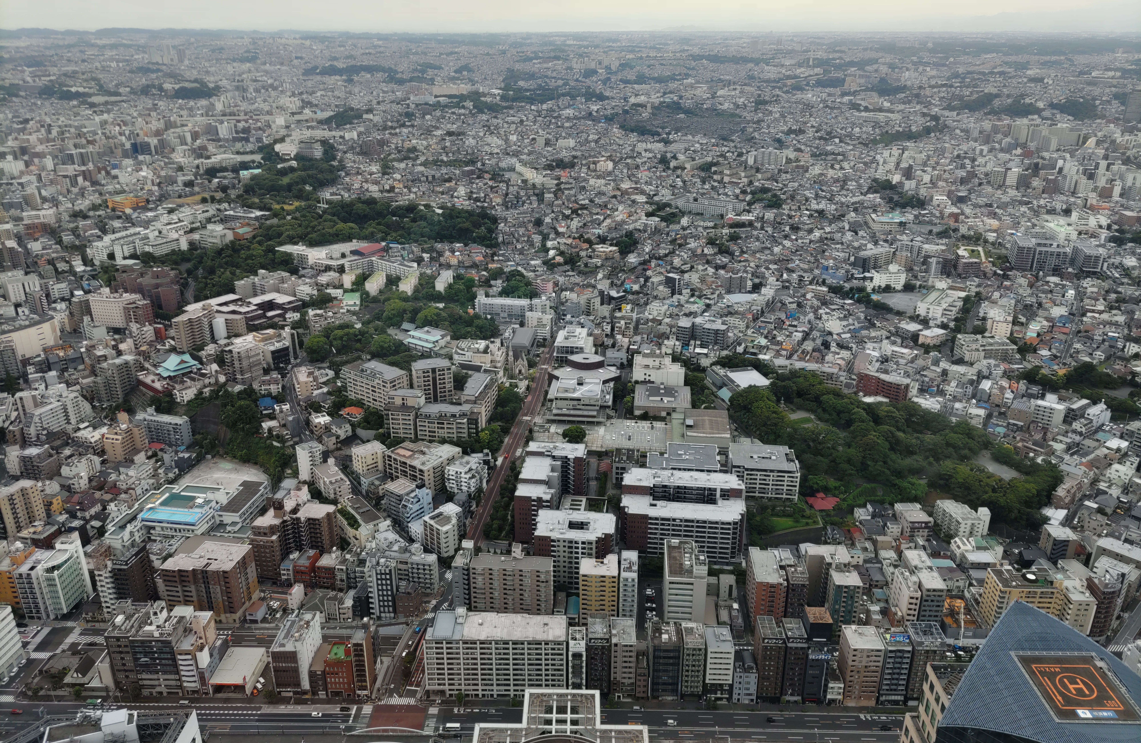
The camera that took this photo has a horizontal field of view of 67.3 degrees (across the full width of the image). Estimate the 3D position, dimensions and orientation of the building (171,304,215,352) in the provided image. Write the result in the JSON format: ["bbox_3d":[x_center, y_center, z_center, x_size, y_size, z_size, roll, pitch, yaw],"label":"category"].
[{"bbox_3d":[-315.470,-36.320,721.700,15.500,31.000,35.000,7,23,17],"label":"building"}]

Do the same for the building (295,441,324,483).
[{"bbox_3d":[-158.980,56.120,525.690,10.200,23.700,11.300,20,29,41],"label":"building"}]

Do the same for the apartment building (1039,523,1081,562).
[{"bbox_3d":[266.450,96.720,469.080,11.900,20.000,12.500,2,22,6],"label":"apartment building"}]

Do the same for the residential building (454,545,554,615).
[{"bbox_3d":[-32.270,104.660,425.310,47.620,33.500,13.500,1,22,3],"label":"residential building"}]

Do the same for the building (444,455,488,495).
[{"bbox_3d":[-61.370,62.350,516.540,18.500,15.800,20.500,9,24,20],"label":"building"}]

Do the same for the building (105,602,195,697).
[{"bbox_3d":[-184.400,122.970,382.570,29.300,35.500,22.500,0,22,1],"label":"building"}]

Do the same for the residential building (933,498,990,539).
[{"bbox_3d":[224.590,84.340,489.930,19.000,14.000,25.000,-4,22,-9],"label":"residential building"}]

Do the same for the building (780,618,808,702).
[{"bbox_3d":[96.110,126.420,373.670,8.100,35.700,12.600,0,22,1],"label":"building"}]

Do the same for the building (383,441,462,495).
[{"bbox_3d":[-89.070,57.250,521.930,34.000,18.400,31.500,15,26,33],"label":"building"}]

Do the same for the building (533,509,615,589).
[{"bbox_3d":[3.030,93.460,445.880,40.580,31.930,24.470,2,22,4],"label":"building"}]

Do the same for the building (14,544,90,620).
[{"bbox_3d":[-257.000,104.210,427.780,22.800,29.500,21.500,-1,22,-2],"label":"building"}]

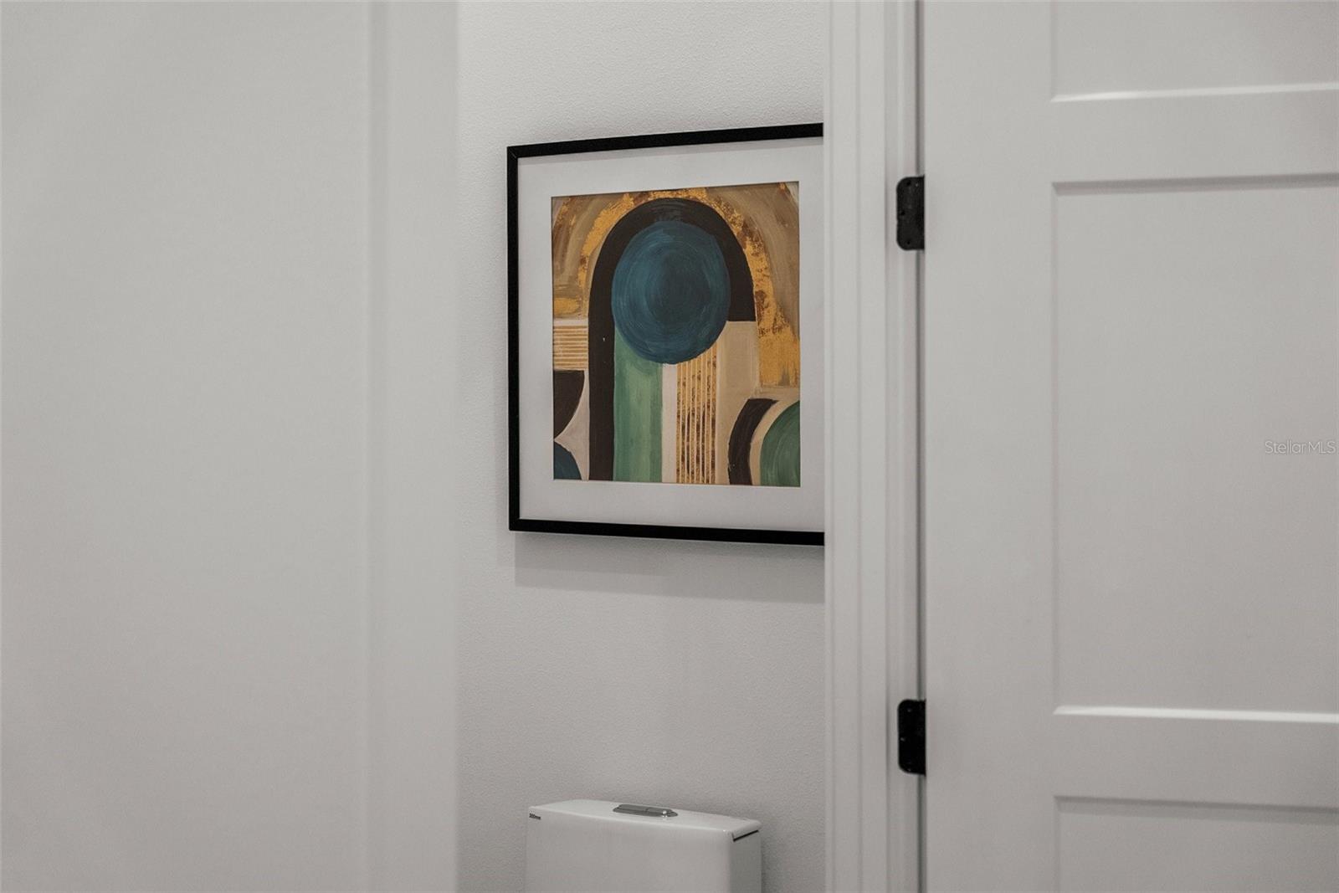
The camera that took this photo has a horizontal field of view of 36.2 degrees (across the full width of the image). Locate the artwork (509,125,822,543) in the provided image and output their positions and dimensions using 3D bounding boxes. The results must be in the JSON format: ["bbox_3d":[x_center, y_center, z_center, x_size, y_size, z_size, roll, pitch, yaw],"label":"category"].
[{"bbox_3d":[0.009,-0.164,3.063,0.600,0.603,0.030,1,3,32],"label":"artwork"}]

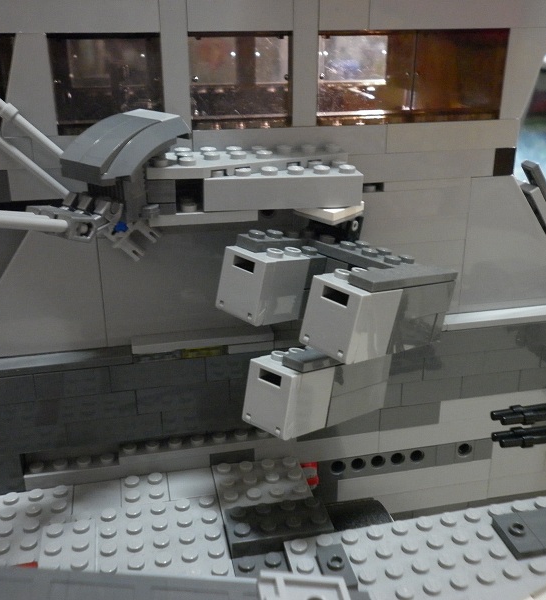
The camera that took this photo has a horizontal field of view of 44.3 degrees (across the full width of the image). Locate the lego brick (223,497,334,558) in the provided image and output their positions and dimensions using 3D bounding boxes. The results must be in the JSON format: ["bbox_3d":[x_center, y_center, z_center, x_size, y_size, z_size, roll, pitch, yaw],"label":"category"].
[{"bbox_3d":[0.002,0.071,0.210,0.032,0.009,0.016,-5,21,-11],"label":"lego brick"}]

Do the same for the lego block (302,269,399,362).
[{"bbox_3d":[0.021,0.004,0.180,0.016,0.021,0.019,24,20,37],"label":"lego block"}]

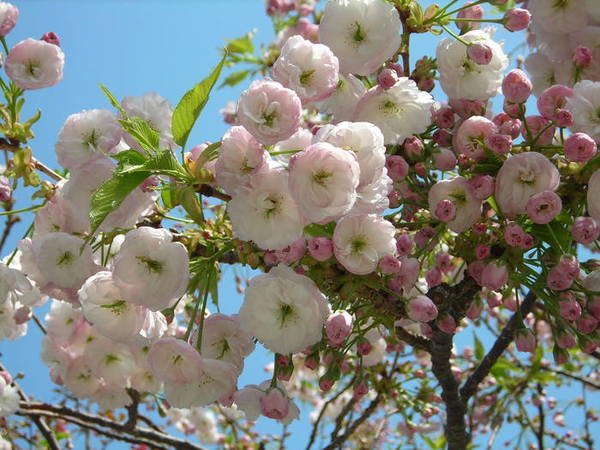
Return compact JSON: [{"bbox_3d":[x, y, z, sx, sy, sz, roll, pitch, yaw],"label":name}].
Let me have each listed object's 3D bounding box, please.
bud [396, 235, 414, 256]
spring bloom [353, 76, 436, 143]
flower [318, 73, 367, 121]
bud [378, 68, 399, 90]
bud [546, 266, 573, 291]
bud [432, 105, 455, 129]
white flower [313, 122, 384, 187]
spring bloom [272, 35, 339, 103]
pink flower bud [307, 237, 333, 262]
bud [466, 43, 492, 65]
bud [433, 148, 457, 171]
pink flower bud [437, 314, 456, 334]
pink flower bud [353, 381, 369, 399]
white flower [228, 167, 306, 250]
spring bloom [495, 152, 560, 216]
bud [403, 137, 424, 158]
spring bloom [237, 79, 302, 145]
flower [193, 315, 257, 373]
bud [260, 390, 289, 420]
[{"bbox_3d":[0.070,0.014,1.040,0.012,0.014,0.015,-1,21,6],"label":"bud"},{"bbox_3d":[0.057,-0.069,0.950,0.050,0.042,0.030,3,20,-7],"label":"spring bloom"},{"bbox_3d":[0.026,-0.082,1.000,0.038,0.038,0.024,-3,19,7],"label":"flower"},{"bbox_3d":[0.053,-0.087,0.930,0.012,0.015,0.013,-4,-67,8],"label":"bud"},{"bbox_3d":[0.163,0.034,0.980,0.017,0.017,0.015,-2,-60,4],"label":"bud"},{"bbox_3d":[0.097,-0.073,1.050,0.015,0.016,0.017,1,18,-6],"label":"bud"},{"bbox_3d":[0.030,-0.043,0.950,0.042,0.041,0.025,9,8,-18],"label":"white flower"},{"bbox_3d":[0.004,-0.100,1.000,0.042,0.043,0.034,-1,-21,6],"label":"spring bloom"},{"bbox_3d":[0.012,0.015,0.930,0.015,0.015,0.018,-12,0,28],"label":"pink flower bud"},{"bbox_3d":[0.104,-0.099,0.900,0.015,0.013,0.013,23,0,38],"label":"bud"},{"bbox_3d":[0.090,-0.041,0.970,0.014,0.016,0.014,0,-45,0],"label":"bud"},{"bbox_3d":[0.093,0.063,0.990,0.012,0.015,0.012,7,-47,-15],"label":"pink flower bud"},{"bbox_3d":[0.040,0.108,1.020,0.011,0.013,0.011,8,-39,-20],"label":"pink flower bud"},{"bbox_3d":[-0.020,-0.011,0.940,0.047,0.049,0.030,1,14,-3],"label":"white flower"},{"bbox_3d":[0.139,-0.025,0.950,0.040,0.040,0.025,0,17,0],"label":"spring bloom"},{"bbox_3d":[0.071,-0.048,0.970,0.014,0.015,0.015,0,-6,0],"label":"bud"},{"bbox_3d":[-0.018,-0.068,0.940,0.039,0.039,0.028,1,7,-2],"label":"spring bloom"},{"bbox_3d":[-0.046,0.074,0.970,0.040,0.040,0.024,1,11,-3],"label":"flower"},{"bbox_3d":[-0.016,0.112,0.970,0.017,0.018,0.017,2,-53,-5],"label":"bud"}]

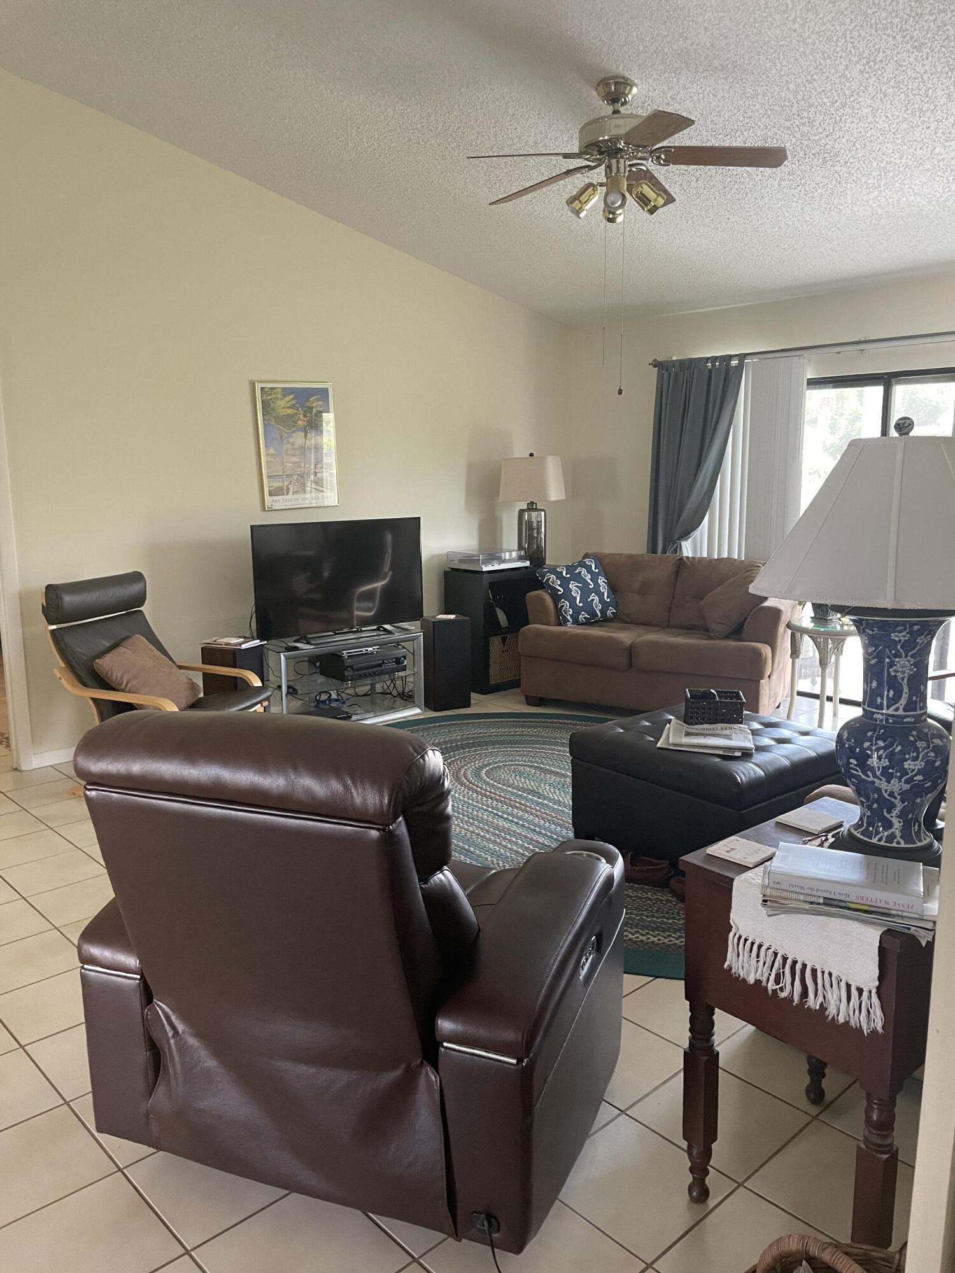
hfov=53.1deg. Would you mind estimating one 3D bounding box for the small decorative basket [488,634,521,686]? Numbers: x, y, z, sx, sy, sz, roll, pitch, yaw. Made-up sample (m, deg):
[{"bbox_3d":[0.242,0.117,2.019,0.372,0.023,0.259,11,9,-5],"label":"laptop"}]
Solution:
[{"bbox_3d":[0.087,0.120,6.569,0.320,0.330,0.330,-9,13,-42],"label":"small decorative basket"}]

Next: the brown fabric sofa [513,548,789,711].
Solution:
[{"bbox_3d":[1.145,-0.012,5.975,1.530,0.890,0.900,5,11,29],"label":"brown fabric sofa"}]

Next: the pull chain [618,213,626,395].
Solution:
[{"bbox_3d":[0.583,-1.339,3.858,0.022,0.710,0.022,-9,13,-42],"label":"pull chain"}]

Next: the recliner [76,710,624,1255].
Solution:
[{"bbox_3d":[-0.278,0.588,2.093,1.020,1.000,0.900,4,10,21],"label":"recliner"}]

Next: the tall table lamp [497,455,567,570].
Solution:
[{"bbox_3d":[0.389,-0.877,6.643,0.400,0.770,0.280,5,11,28],"label":"tall table lamp"}]

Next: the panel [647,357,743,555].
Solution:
[{"bbox_3d":[1.438,-0.744,6.341,0.140,2.140,0.700,-9,13,-42],"label":"panel"}]

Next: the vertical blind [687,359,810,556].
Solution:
[{"bbox_3d":[1.628,-0.668,6.068,0.100,2.080,0.870,-9,13,-42],"label":"vertical blind"}]

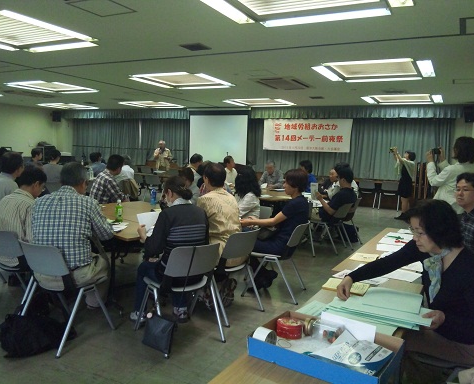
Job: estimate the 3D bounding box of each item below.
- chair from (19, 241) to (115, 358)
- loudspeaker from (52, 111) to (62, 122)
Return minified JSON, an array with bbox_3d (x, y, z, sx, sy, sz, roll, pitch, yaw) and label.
[{"bbox_3d":[-1.292,0.706,3.222,0.500,0.770,0.560,5,6,26],"label":"chair"},{"bbox_3d":[-6.627,-2.772,15.808,0.300,0.390,0.260,0,16,-23],"label":"loudspeaker"}]

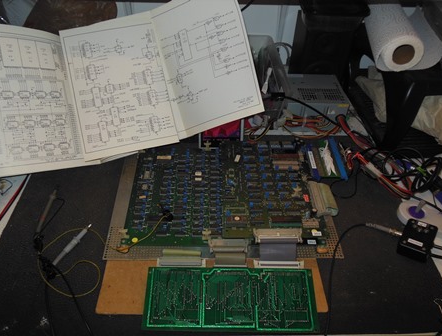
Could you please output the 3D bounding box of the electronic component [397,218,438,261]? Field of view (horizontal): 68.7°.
[{"bbox_3d":[0.363,0.132,0.596,0.053,0.027,0.063,20,52,13],"label":"electronic component"}]

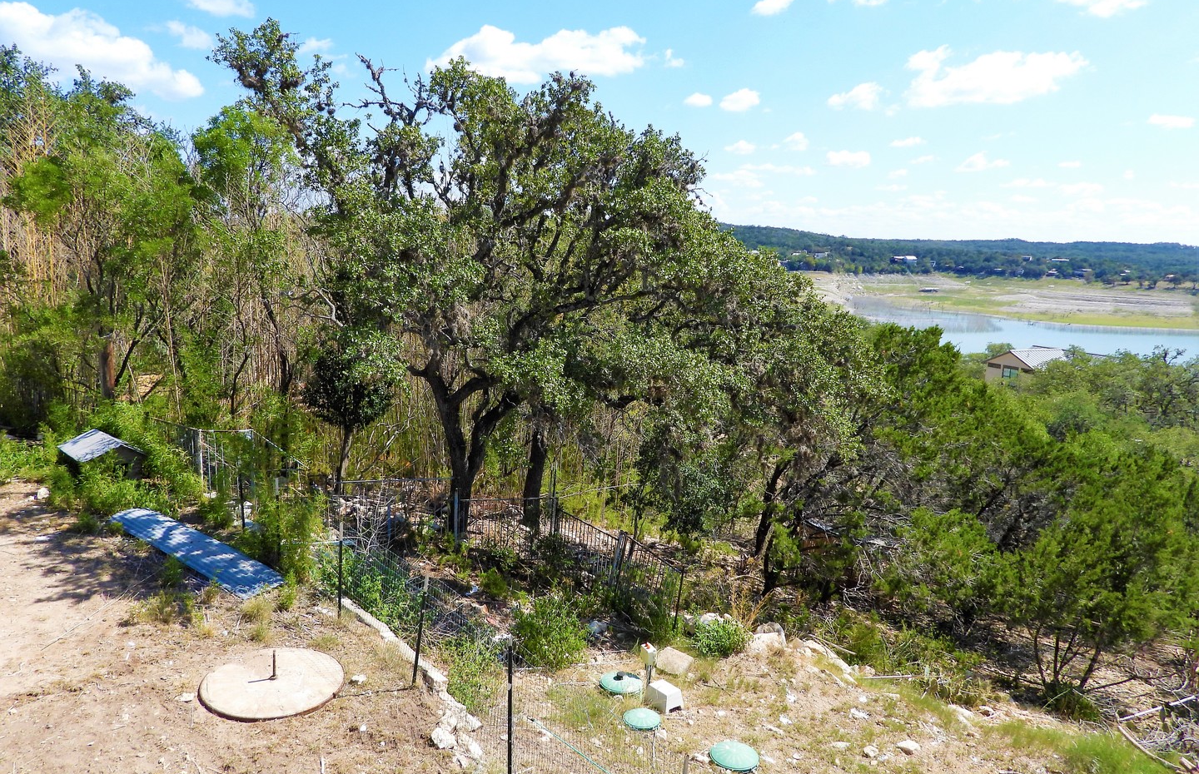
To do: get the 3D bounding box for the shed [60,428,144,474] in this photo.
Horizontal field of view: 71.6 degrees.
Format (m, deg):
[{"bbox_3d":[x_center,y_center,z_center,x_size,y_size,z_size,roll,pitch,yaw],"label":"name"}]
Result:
[{"bbox_3d":[-9.192,1.380,15.370,1.360,0.940,1.030,12,13,40],"label":"shed"}]

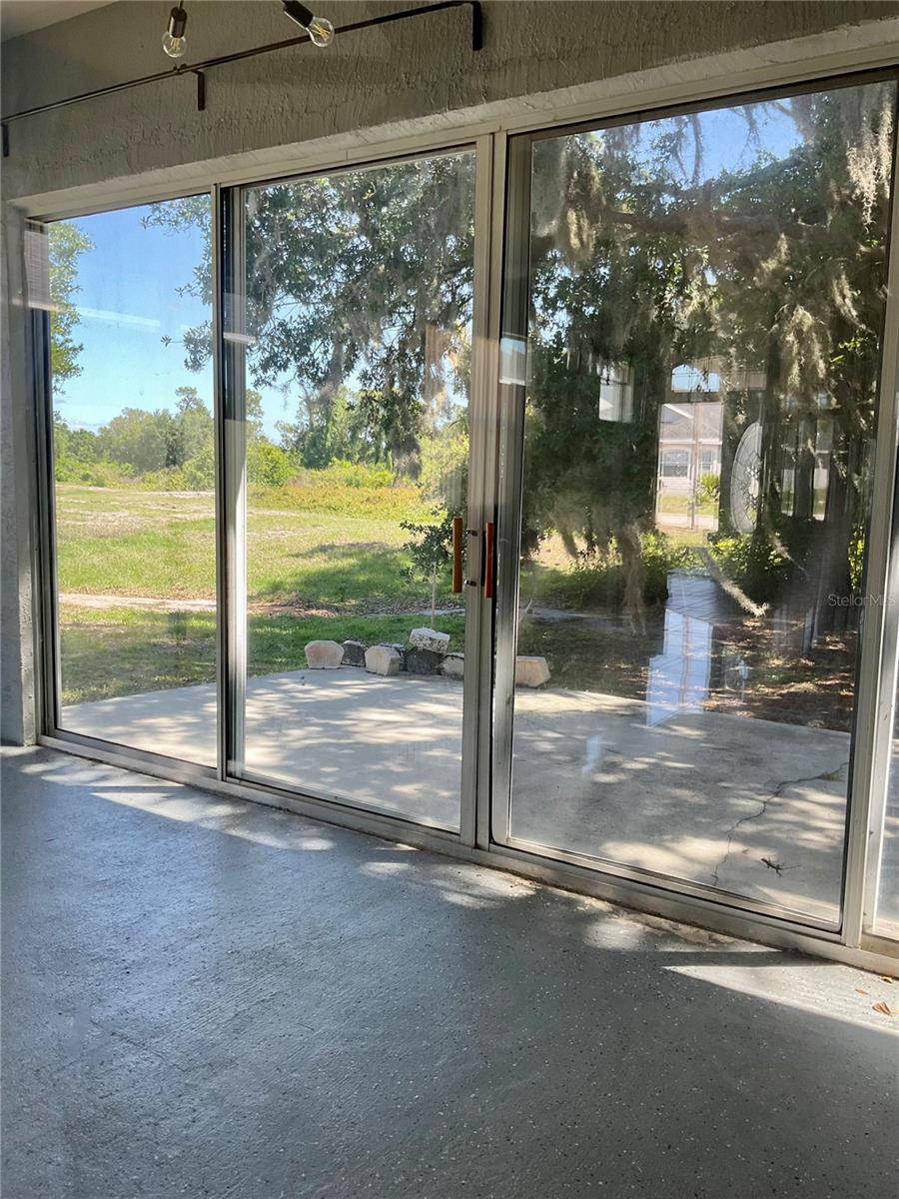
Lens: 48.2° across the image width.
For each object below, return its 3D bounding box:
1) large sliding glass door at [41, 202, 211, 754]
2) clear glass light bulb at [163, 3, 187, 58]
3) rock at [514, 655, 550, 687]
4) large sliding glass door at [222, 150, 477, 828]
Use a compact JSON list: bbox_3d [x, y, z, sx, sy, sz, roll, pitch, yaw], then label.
[{"bbox_3d":[-1.408,-0.465,4.286,1.177,2.284,0.060,6,9,32],"label":"large sliding glass door"},{"bbox_3d":[-0.668,-1.381,2.450,0.060,0.118,0.060,5,39,-18],"label":"clear glass light bulb"},{"bbox_3d":[0.541,0.479,6.831,0.295,0.205,0.150,2,8,5],"label":"rock"},{"bbox_3d":[-0.403,-0.361,3.642,1.200,2.278,0.060,6,9,32],"label":"large sliding glass door"}]

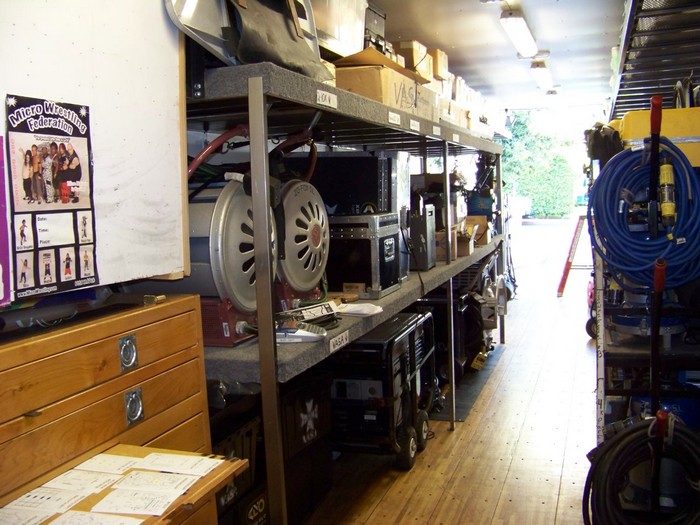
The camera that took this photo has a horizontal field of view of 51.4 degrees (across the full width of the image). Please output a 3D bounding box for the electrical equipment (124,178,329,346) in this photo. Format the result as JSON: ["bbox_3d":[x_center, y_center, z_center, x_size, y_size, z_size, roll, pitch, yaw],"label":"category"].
[{"bbox_3d":[-0.463,-0.046,3.014,0.410,0.600,1.070,0,6,19],"label":"electrical equipment"}]

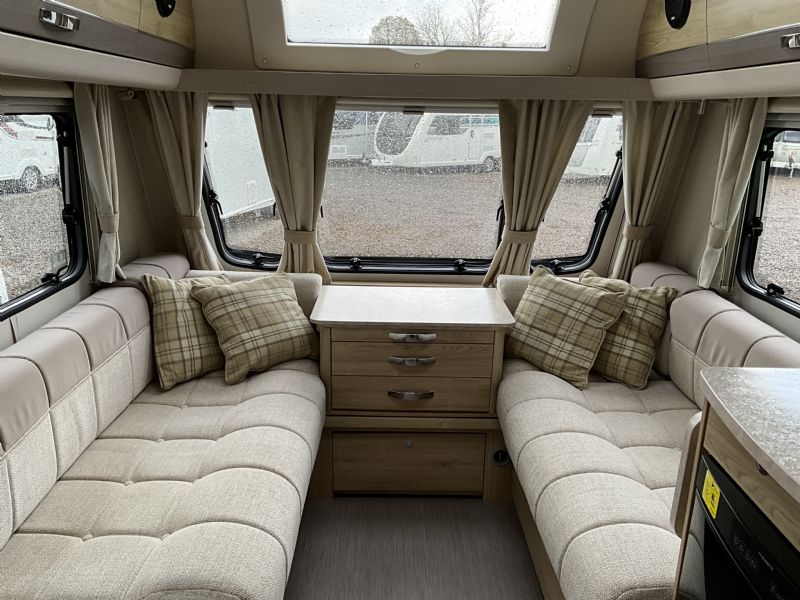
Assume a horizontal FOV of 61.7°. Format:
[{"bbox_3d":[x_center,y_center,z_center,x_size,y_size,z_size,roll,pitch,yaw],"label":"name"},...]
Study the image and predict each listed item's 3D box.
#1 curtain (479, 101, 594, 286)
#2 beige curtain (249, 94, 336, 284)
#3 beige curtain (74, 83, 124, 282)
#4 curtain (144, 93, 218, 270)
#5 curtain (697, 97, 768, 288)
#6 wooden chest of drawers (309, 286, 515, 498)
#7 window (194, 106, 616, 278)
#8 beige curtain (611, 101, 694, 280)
[{"bbox_3d":[0.494,-0.401,2.583,0.385,0.710,0.110,1,17,-1],"label":"curtain"},{"bbox_3d":[-0.401,-0.412,2.564,0.325,0.710,0.110,1,17,-1],"label":"beige curtain"},{"bbox_3d":[-1.021,-0.394,2.318,0.110,0.660,0.220,1,17,-1],"label":"beige curtain"},{"bbox_3d":[-0.790,-0.412,2.504,0.250,0.700,0.110,-2,17,-11],"label":"curtain"},{"bbox_3d":[1.123,-0.359,2.346,0.110,0.655,0.230,1,17,-1],"label":"curtain"},{"bbox_3d":[0.035,0.356,2.537,0.683,0.715,0.410,1,17,-1],"label":"wooden chest of drawers"},{"bbox_3d":[0.052,-0.424,2.642,1.600,0.640,0.090,1,17,-1],"label":"window"},{"bbox_3d":[0.890,-0.388,2.532,0.270,0.700,0.110,4,17,8],"label":"beige curtain"}]

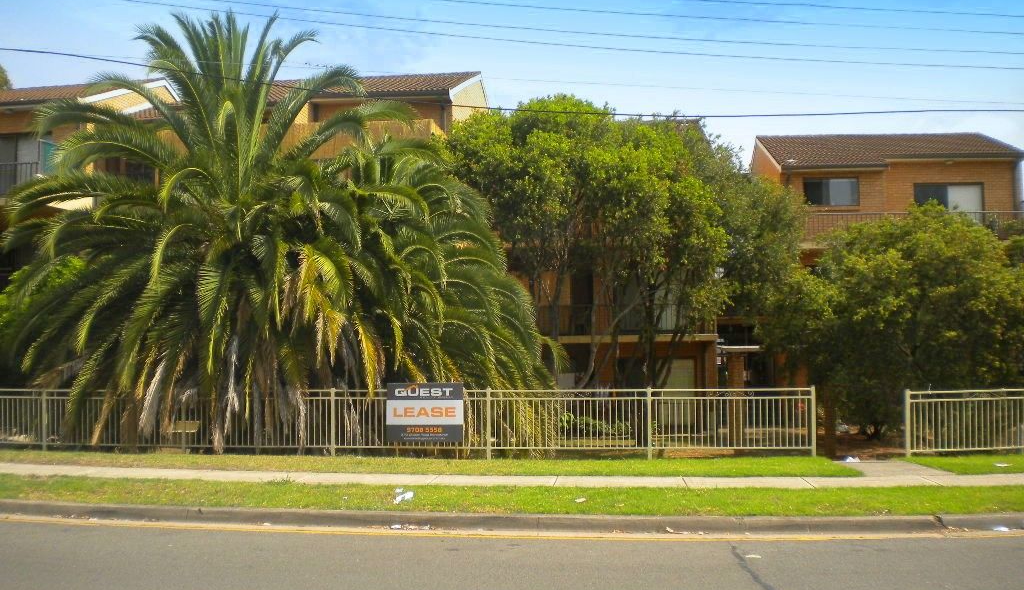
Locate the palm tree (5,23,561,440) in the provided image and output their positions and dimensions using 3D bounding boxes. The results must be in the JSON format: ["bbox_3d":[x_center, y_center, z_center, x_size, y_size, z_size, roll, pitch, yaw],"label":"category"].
[{"bbox_3d":[-4.562,-1.290,20.065,10.200,8.360,8.000,-1,-2,6],"label":"palm tree"}]

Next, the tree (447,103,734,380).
[{"bbox_3d":[1.665,-0.493,21.534,6.000,6.987,5.400,-1,-2,6],"label":"tree"}]

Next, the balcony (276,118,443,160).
[{"bbox_3d":[-3.671,-3.634,25.858,3.680,0.960,2.000,-1,-2,6],"label":"balcony"}]

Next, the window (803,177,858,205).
[{"bbox_3d":[9.807,-3.184,31.850,1.700,0.870,0.140,-1,-2,6],"label":"window"}]

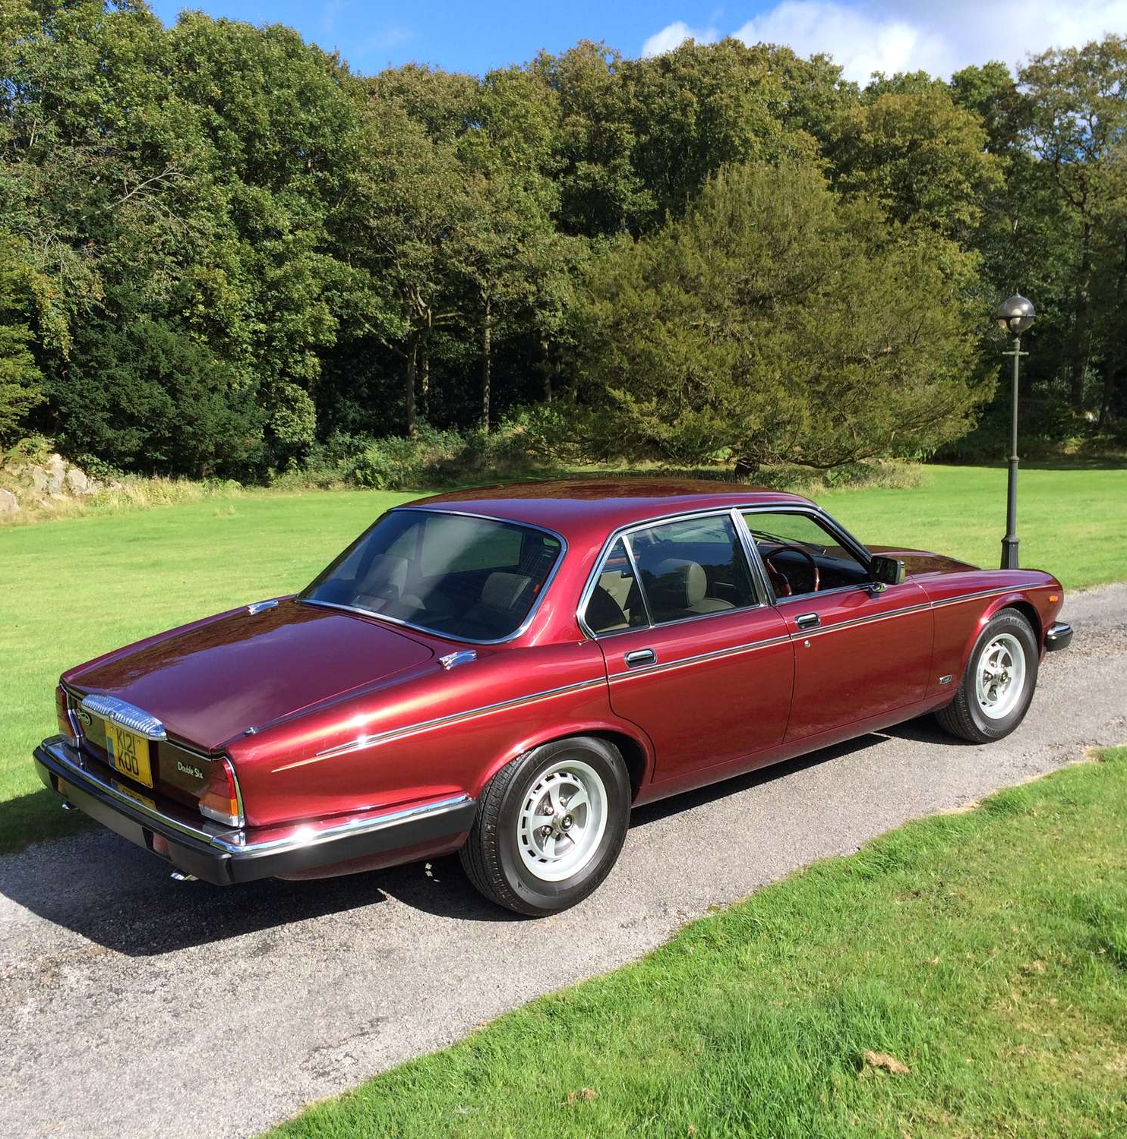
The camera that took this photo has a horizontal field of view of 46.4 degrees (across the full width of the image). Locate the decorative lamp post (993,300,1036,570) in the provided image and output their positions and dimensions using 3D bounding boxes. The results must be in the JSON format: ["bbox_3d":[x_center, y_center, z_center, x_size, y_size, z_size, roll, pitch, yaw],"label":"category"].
[{"bbox_3d":[3.970,-1.176,11.600,0.360,2.570,0.360,-1,8,0],"label":"decorative lamp post"}]

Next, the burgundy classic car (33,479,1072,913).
[{"bbox_3d":[0.402,0.274,5.972,4.950,1.380,1.800,-9,12,-40],"label":"burgundy classic car"}]

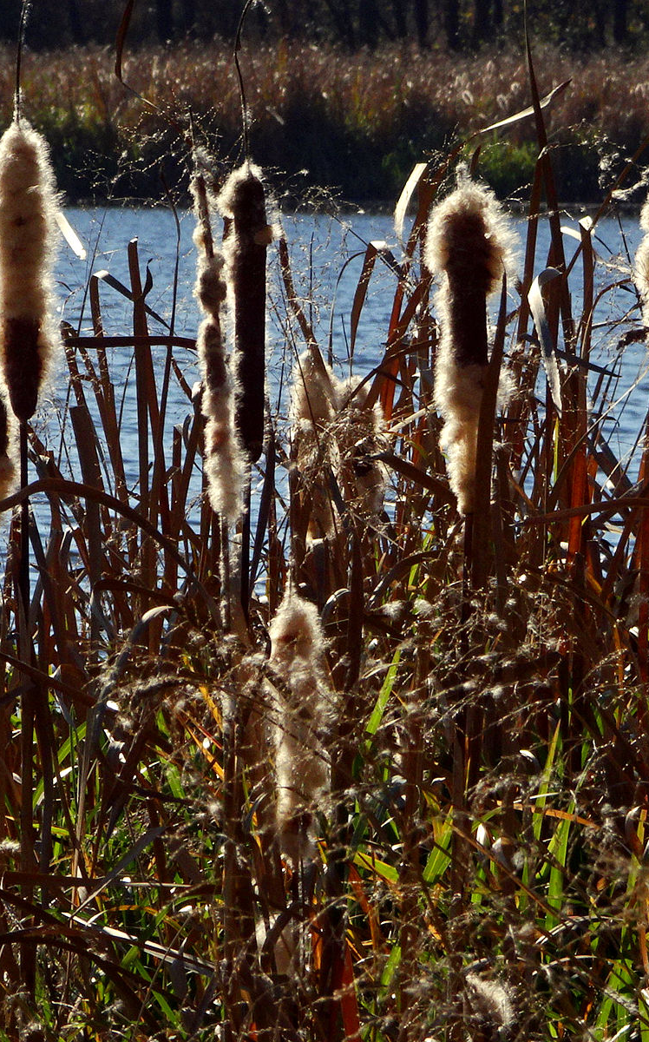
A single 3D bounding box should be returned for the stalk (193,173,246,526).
[{"bbox_3d":[-0.070,-0.114,6.800,0.024,0.235,0.024,-4,3,0],"label":"stalk"}]

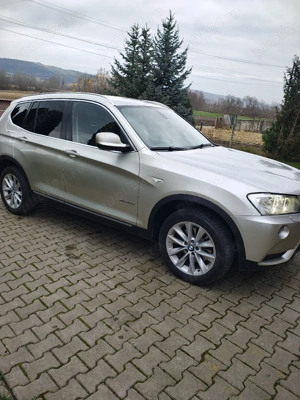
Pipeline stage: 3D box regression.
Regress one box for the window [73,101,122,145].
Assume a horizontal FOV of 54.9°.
[{"bbox_3d":[-0.562,-0.791,2.988,0.860,0.450,0.050,14,2,34],"label":"window"}]

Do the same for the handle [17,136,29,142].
[{"bbox_3d":[-1.593,-0.756,3.608,0.220,0.045,0.050,21,24,32],"label":"handle"}]

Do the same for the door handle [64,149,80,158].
[{"bbox_3d":[-0.838,-0.501,3.104,0.220,0.048,0.050,21,24,32],"label":"door handle"}]

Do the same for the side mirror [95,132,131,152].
[{"bbox_3d":[-0.350,-0.533,2.686,0.180,0.165,0.260,14,20,34],"label":"side mirror"}]

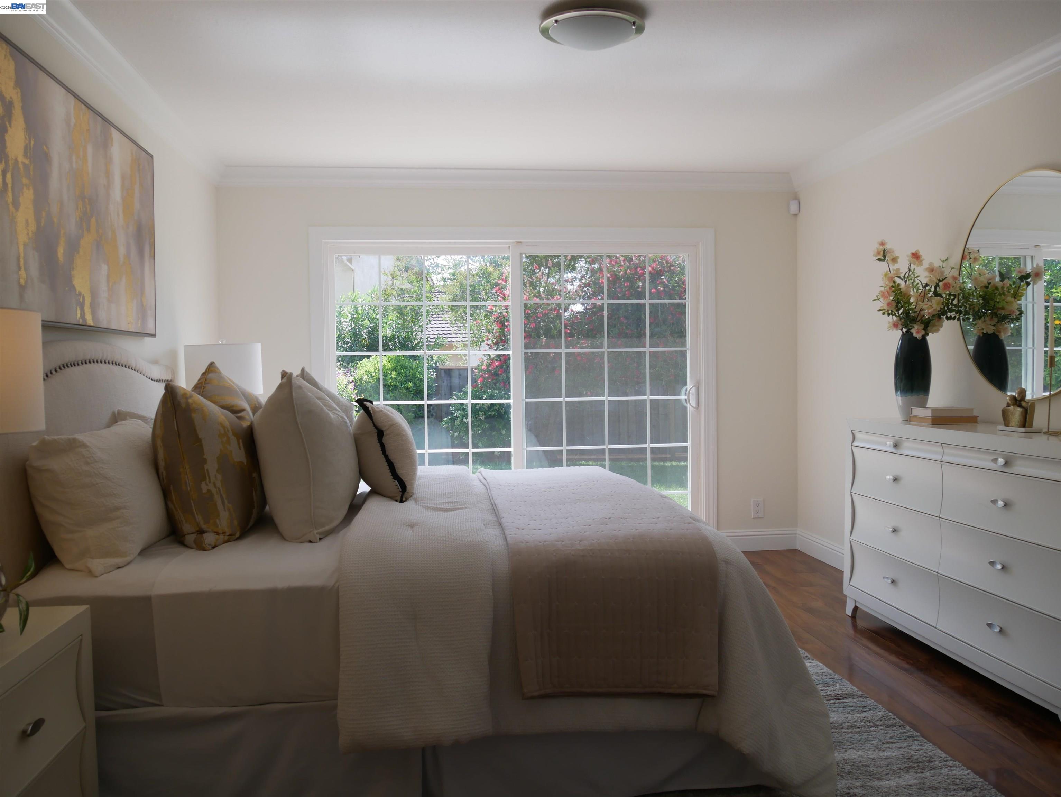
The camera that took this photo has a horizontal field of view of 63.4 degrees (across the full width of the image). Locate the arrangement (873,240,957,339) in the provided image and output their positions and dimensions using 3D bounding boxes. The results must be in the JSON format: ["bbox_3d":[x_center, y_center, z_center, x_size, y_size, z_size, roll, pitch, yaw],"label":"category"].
[{"bbox_3d":[1.747,-0.497,3.905,0.320,0.453,0.340,-1,2,-8],"label":"arrangement"}]

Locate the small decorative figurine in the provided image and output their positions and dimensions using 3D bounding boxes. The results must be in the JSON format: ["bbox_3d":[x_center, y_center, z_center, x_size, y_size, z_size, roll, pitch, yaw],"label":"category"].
[{"bbox_3d":[1.847,0.036,3.241,0.065,0.151,0.115,-1,2,-8],"label":"small decorative figurine"}]

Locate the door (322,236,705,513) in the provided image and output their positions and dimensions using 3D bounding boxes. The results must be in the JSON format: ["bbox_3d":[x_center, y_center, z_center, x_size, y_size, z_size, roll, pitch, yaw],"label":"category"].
[{"bbox_3d":[-0.053,0.012,5.426,2.420,2.051,0.120,-1,2,-8],"label":"door"}]

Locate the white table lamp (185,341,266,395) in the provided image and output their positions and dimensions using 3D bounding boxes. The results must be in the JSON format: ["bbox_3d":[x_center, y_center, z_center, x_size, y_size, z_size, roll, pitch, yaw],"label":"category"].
[{"bbox_3d":[-1.507,0.062,4.221,0.360,0.685,0.360,-1,2,-8],"label":"white table lamp"}]

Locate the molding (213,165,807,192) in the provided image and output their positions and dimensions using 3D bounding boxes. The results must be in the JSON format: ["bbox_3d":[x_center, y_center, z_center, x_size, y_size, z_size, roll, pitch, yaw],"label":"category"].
[{"bbox_3d":[-0.067,-1.347,5.305,3.630,0.107,0.085,-1,2,-8],"label":"molding"}]

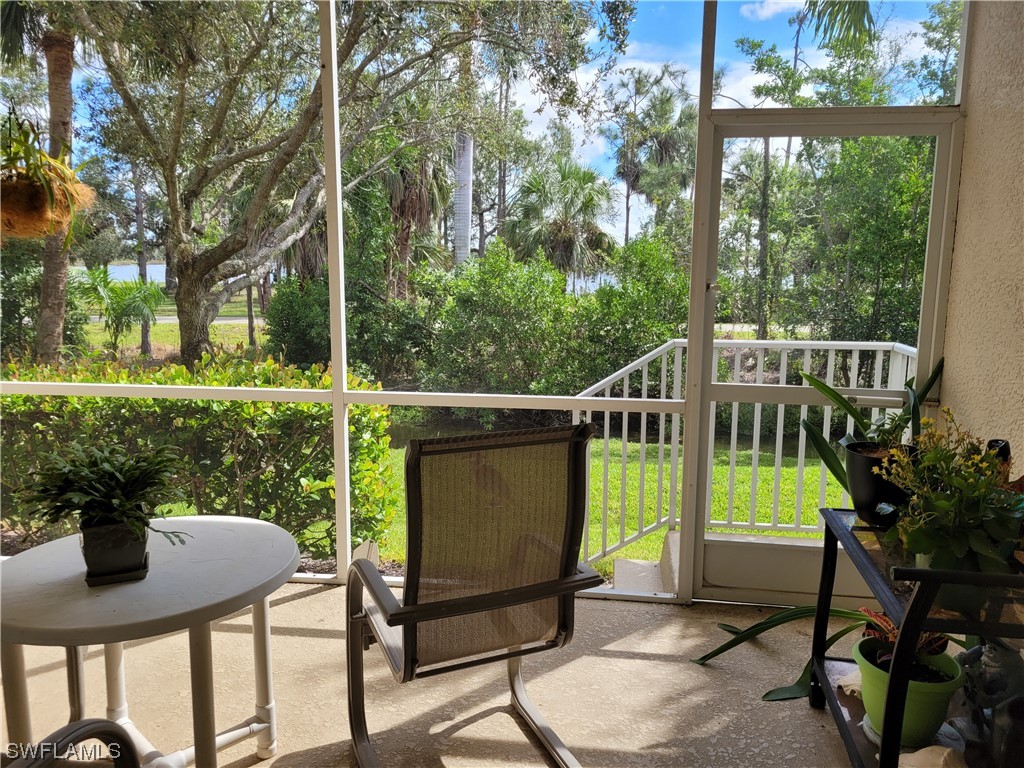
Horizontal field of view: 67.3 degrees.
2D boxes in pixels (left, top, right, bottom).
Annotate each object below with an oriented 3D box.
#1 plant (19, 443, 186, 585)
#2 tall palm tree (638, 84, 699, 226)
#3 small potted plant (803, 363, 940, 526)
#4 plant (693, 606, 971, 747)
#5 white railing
[{"bbox_3d":[-1.028,0.311,1.937,0.420,0.350,0.360,1,9,6],"label":"plant"},{"bbox_3d":[7.952,-9.628,39.486,3.300,10.955,3.300,1,9,6],"label":"tall palm tree"},{"bbox_3d":[1.158,0.183,2.477,0.450,0.540,0.380,1,9,6],"label":"small potted plant"},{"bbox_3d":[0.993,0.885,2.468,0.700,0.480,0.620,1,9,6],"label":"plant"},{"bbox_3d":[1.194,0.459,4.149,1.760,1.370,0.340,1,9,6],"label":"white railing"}]

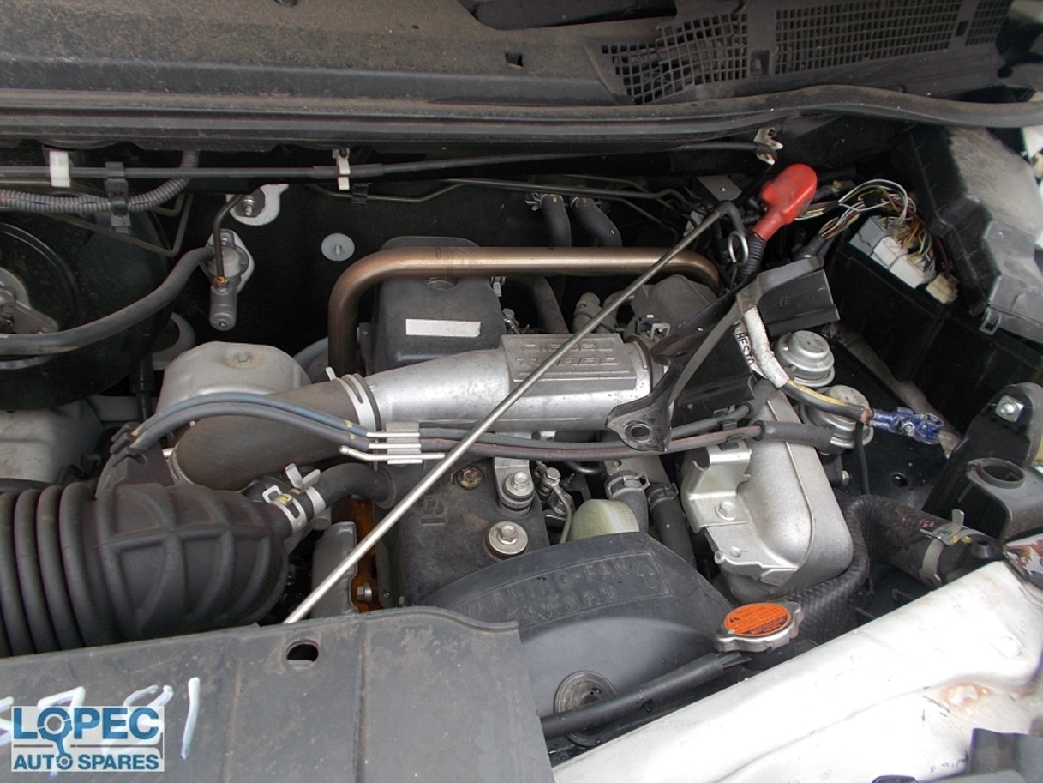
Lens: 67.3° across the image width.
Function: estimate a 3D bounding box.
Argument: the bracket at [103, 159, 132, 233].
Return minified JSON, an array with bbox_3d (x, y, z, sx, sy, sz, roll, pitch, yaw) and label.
[{"bbox_3d":[-0.413,-0.198,0.800,0.026,0.074,0.023,-3,38,-13],"label":"bracket"}]

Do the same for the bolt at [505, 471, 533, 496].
[{"bbox_3d":[-0.002,0.084,0.708,0.026,0.019,0.026,-3,38,-13],"label":"bolt"}]

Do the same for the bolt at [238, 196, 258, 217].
[{"bbox_3d":[-0.301,-0.203,0.860,0.018,0.018,0.024,-4,39,-13],"label":"bolt"}]

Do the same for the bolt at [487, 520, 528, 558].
[{"bbox_3d":[-0.012,0.129,0.682,0.036,0.024,0.036,2,40,-16],"label":"bolt"}]

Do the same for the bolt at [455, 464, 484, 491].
[{"bbox_3d":[-0.049,0.081,0.735,0.026,0.014,0.026,-3,38,-13],"label":"bolt"}]

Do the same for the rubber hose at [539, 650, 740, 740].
[{"bbox_3d":[0.078,0.209,0.538,0.172,0.015,0.015,-13,40,-15],"label":"rubber hose"}]

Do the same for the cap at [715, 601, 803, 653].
[{"bbox_3d":[0.173,0.170,0.570,0.064,0.018,0.057,-17,15,-19],"label":"cap"}]

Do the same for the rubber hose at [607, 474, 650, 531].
[{"bbox_3d":[0.103,0.111,0.725,0.040,0.090,0.042,-8,30,-9],"label":"rubber hose"}]

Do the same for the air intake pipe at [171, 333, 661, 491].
[{"bbox_3d":[-0.087,0.020,0.730,0.432,0.095,0.086,-9,39,-8],"label":"air intake pipe"}]

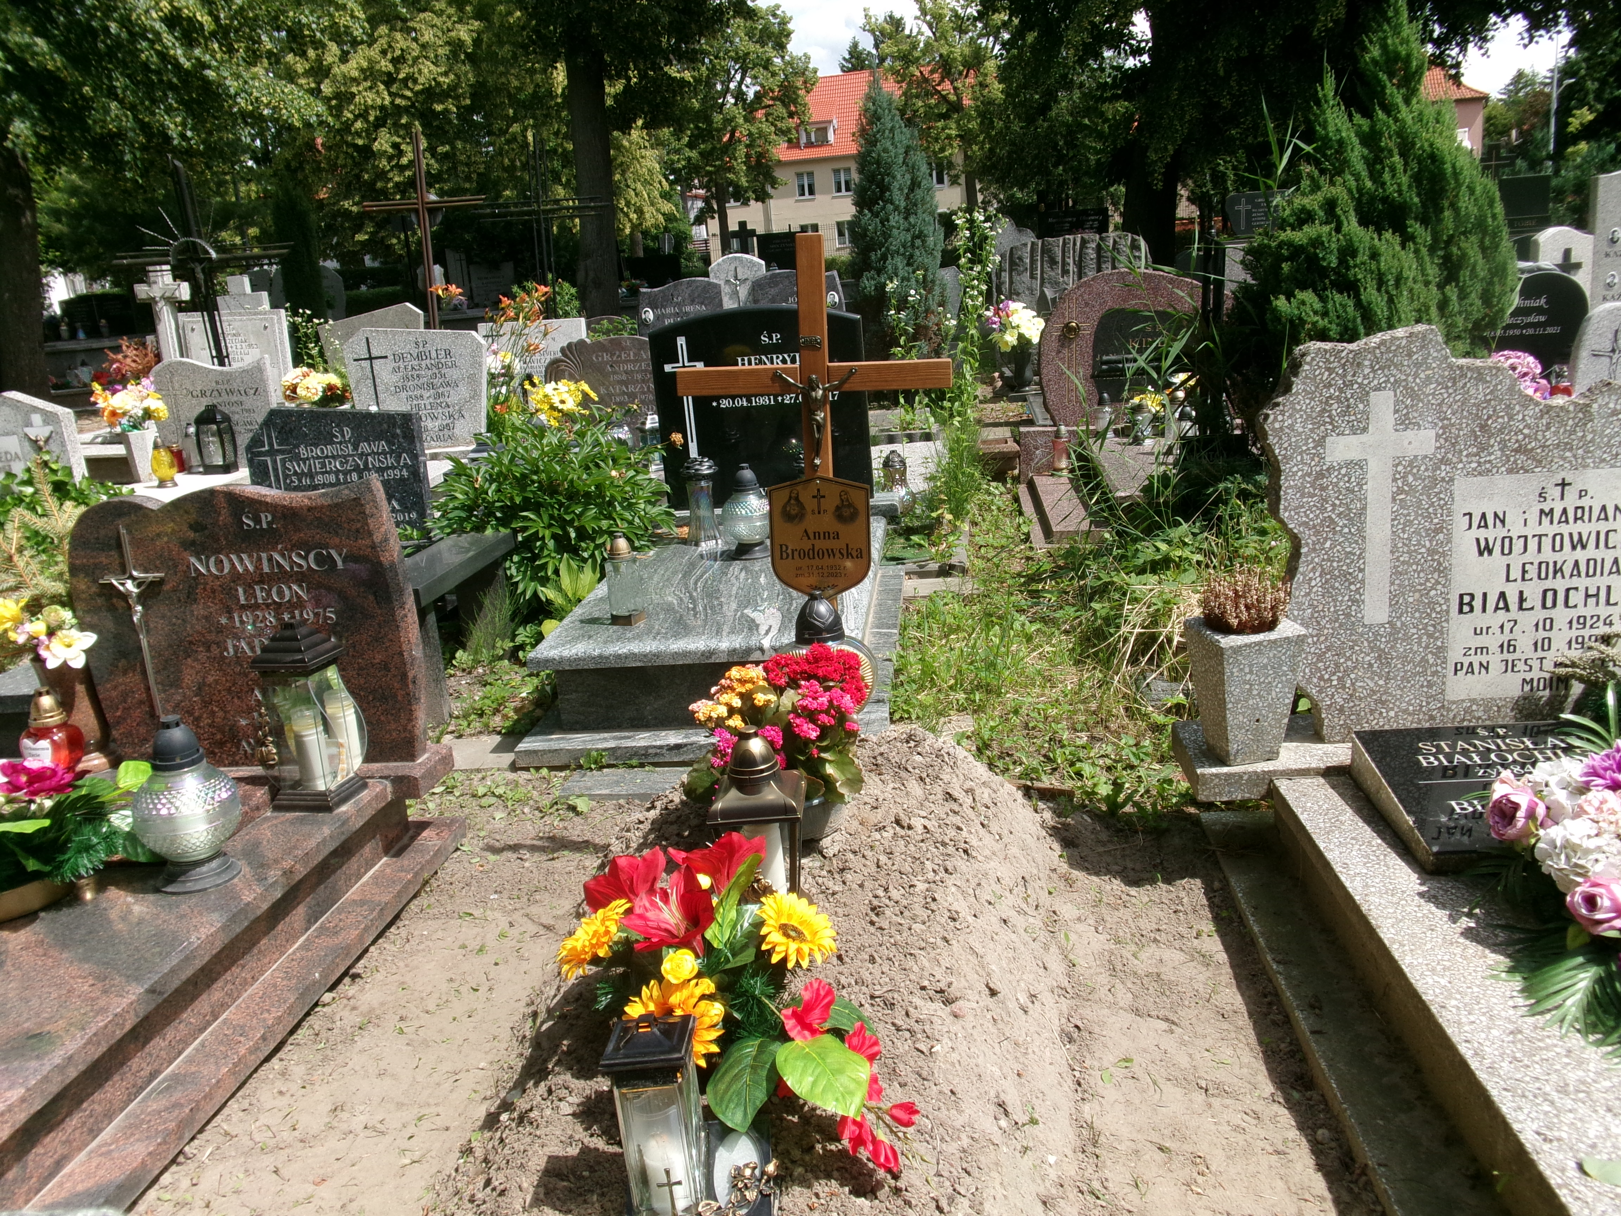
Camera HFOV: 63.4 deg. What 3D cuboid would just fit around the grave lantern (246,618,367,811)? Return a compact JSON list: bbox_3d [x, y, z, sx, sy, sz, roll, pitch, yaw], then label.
[{"bbox_3d":[-1.124,0.229,2.901,0.190,0.401,0.175,-2,14,10],"label":"grave lantern"}]

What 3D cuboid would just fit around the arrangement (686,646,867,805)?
[{"bbox_3d":[-0.067,0.248,2.630,0.350,0.290,0.320,-3,13,7],"label":"arrangement"}]

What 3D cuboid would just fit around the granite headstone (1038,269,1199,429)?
[{"bbox_3d":[1.887,-1.481,7.500,1.180,0.900,0.120,-3,13,7],"label":"granite headstone"}]

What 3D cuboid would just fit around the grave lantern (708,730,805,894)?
[{"bbox_3d":[-0.097,0.372,2.367,0.160,0.340,0.160,-4,13,3],"label":"grave lantern"}]

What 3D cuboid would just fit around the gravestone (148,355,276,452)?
[{"bbox_3d":[-3.732,-1.204,8.152,0.720,0.698,0.100,-2,14,8],"label":"gravestone"}]

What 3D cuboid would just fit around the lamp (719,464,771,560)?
[{"bbox_3d":[-0.245,-0.376,4.928,0.190,0.330,0.190,-3,14,6],"label":"lamp"}]

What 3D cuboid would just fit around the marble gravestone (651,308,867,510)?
[{"bbox_3d":[-0.207,-0.871,5.638,0.903,0.843,0.085,-3,14,6],"label":"marble gravestone"}]

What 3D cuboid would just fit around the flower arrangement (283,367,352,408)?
[{"bbox_3d":[-2.829,-1.250,7.500,0.400,0.270,0.340,-3,13,7],"label":"flower arrangement"}]

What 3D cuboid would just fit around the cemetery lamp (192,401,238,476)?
[{"bbox_3d":[-3.630,-1.035,7.974,0.200,0.408,0.200,-3,14,7],"label":"cemetery lamp"}]

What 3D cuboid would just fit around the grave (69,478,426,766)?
[{"bbox_3d":[-1.356,0.047,3.139,0.790,0.670,0.090,-3,13,7],"label":"grave"}]

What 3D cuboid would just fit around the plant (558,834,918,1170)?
[{"bbox_3d":[-0.082,0.496,1.649,0.420,0.270,0.340,-3,14,6],"label":"plant"}]

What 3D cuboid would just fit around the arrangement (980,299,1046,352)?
[{"bbox_3d":[1.518,-2.116,9.826,0.440,0.370,0.400,-3,14,6],"label":"arrangement"}]

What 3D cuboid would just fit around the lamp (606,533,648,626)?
[{"bbox_3d":[-0.564,-0.091,3.973,0.083,0.279,0.083,2,15,23],"label":"lamp"}]

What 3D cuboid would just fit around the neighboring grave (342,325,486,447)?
[{"bbox_3d":[-2.354,-1.300,7.800,0.820,0.720,0.090,-3,13,7],"label":"neighboring grave"}]

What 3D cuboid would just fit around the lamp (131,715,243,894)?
[{"bbox_3d":[-1.210,0.365,2.544,0.207,0.321,0.207,-3,14,6],"label":"lamp"}]

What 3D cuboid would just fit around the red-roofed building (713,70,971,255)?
[{"bbox_3d":[2.403,-26.323,79.000,17.000,11.200,10.000,-6,13,-7],"label":"red-roofed building"}]

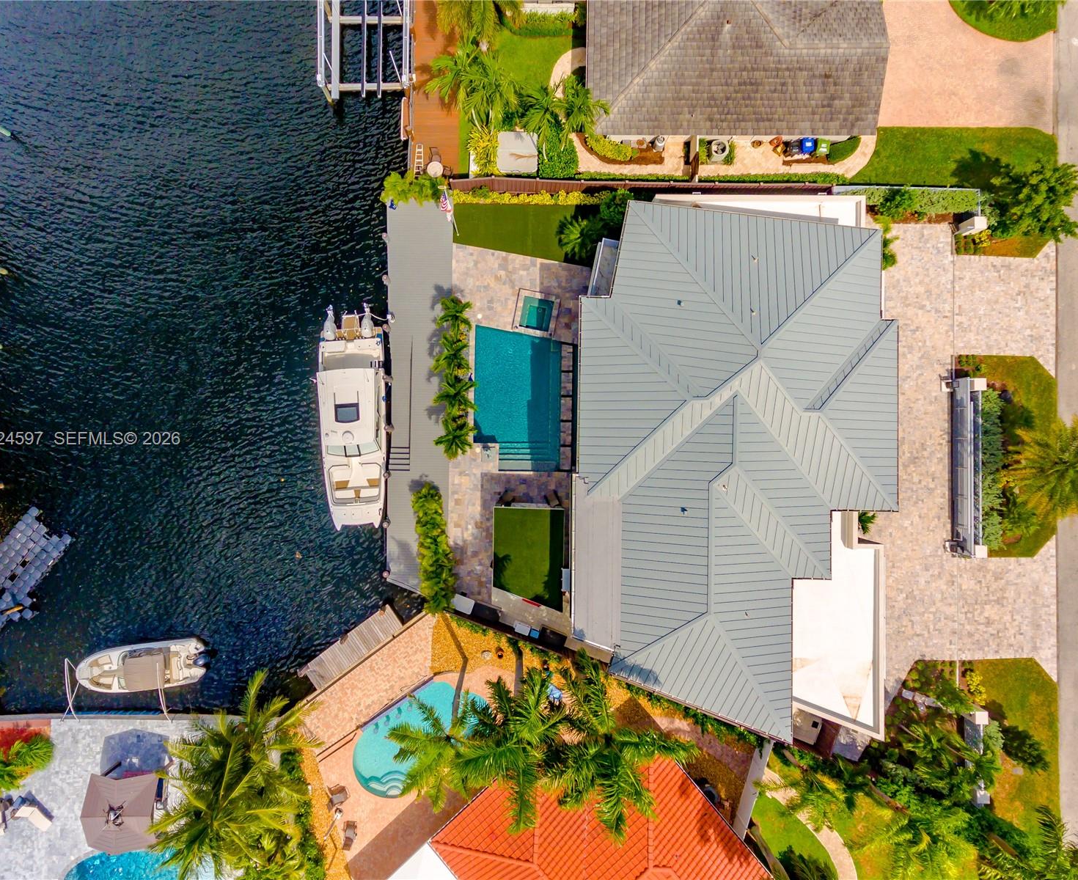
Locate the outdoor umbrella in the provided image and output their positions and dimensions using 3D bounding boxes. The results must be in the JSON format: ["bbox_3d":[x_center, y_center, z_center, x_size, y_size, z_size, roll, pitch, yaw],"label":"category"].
[{"bbox_3d":[-21.874,19.466,36.378,3.700,2.850,3.700,0,89,-1],"label":"outdoor umbrella"}]

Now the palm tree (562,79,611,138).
[{"bbox_3d":[2.261,-16.391,35.608,2.450,6.200,2.600,0,89,-1],"label":"palm tree"}]

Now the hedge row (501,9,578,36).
[{"bbox_3d":[0.031,-23.479,38.254,4.150,1.000,0.800,1,89,-2],"label":"hedge row"}]

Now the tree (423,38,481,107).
[{"bbox_3d":[-4.028,-17.640,35.146,2.900,7.000,3.100,0,89,-1],"label":"tree"}]

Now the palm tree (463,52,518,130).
[{"bbox_3d":[-2.471,-17.445,35.683,2.950,5.800,3.100,0,89,-2],"label":"palm tree"}]

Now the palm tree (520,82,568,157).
[{"bbox_3d":[0.213,-15.942,35.274,2.500,6.800,2.800,0,89,-1],"label":"palm tree"}]

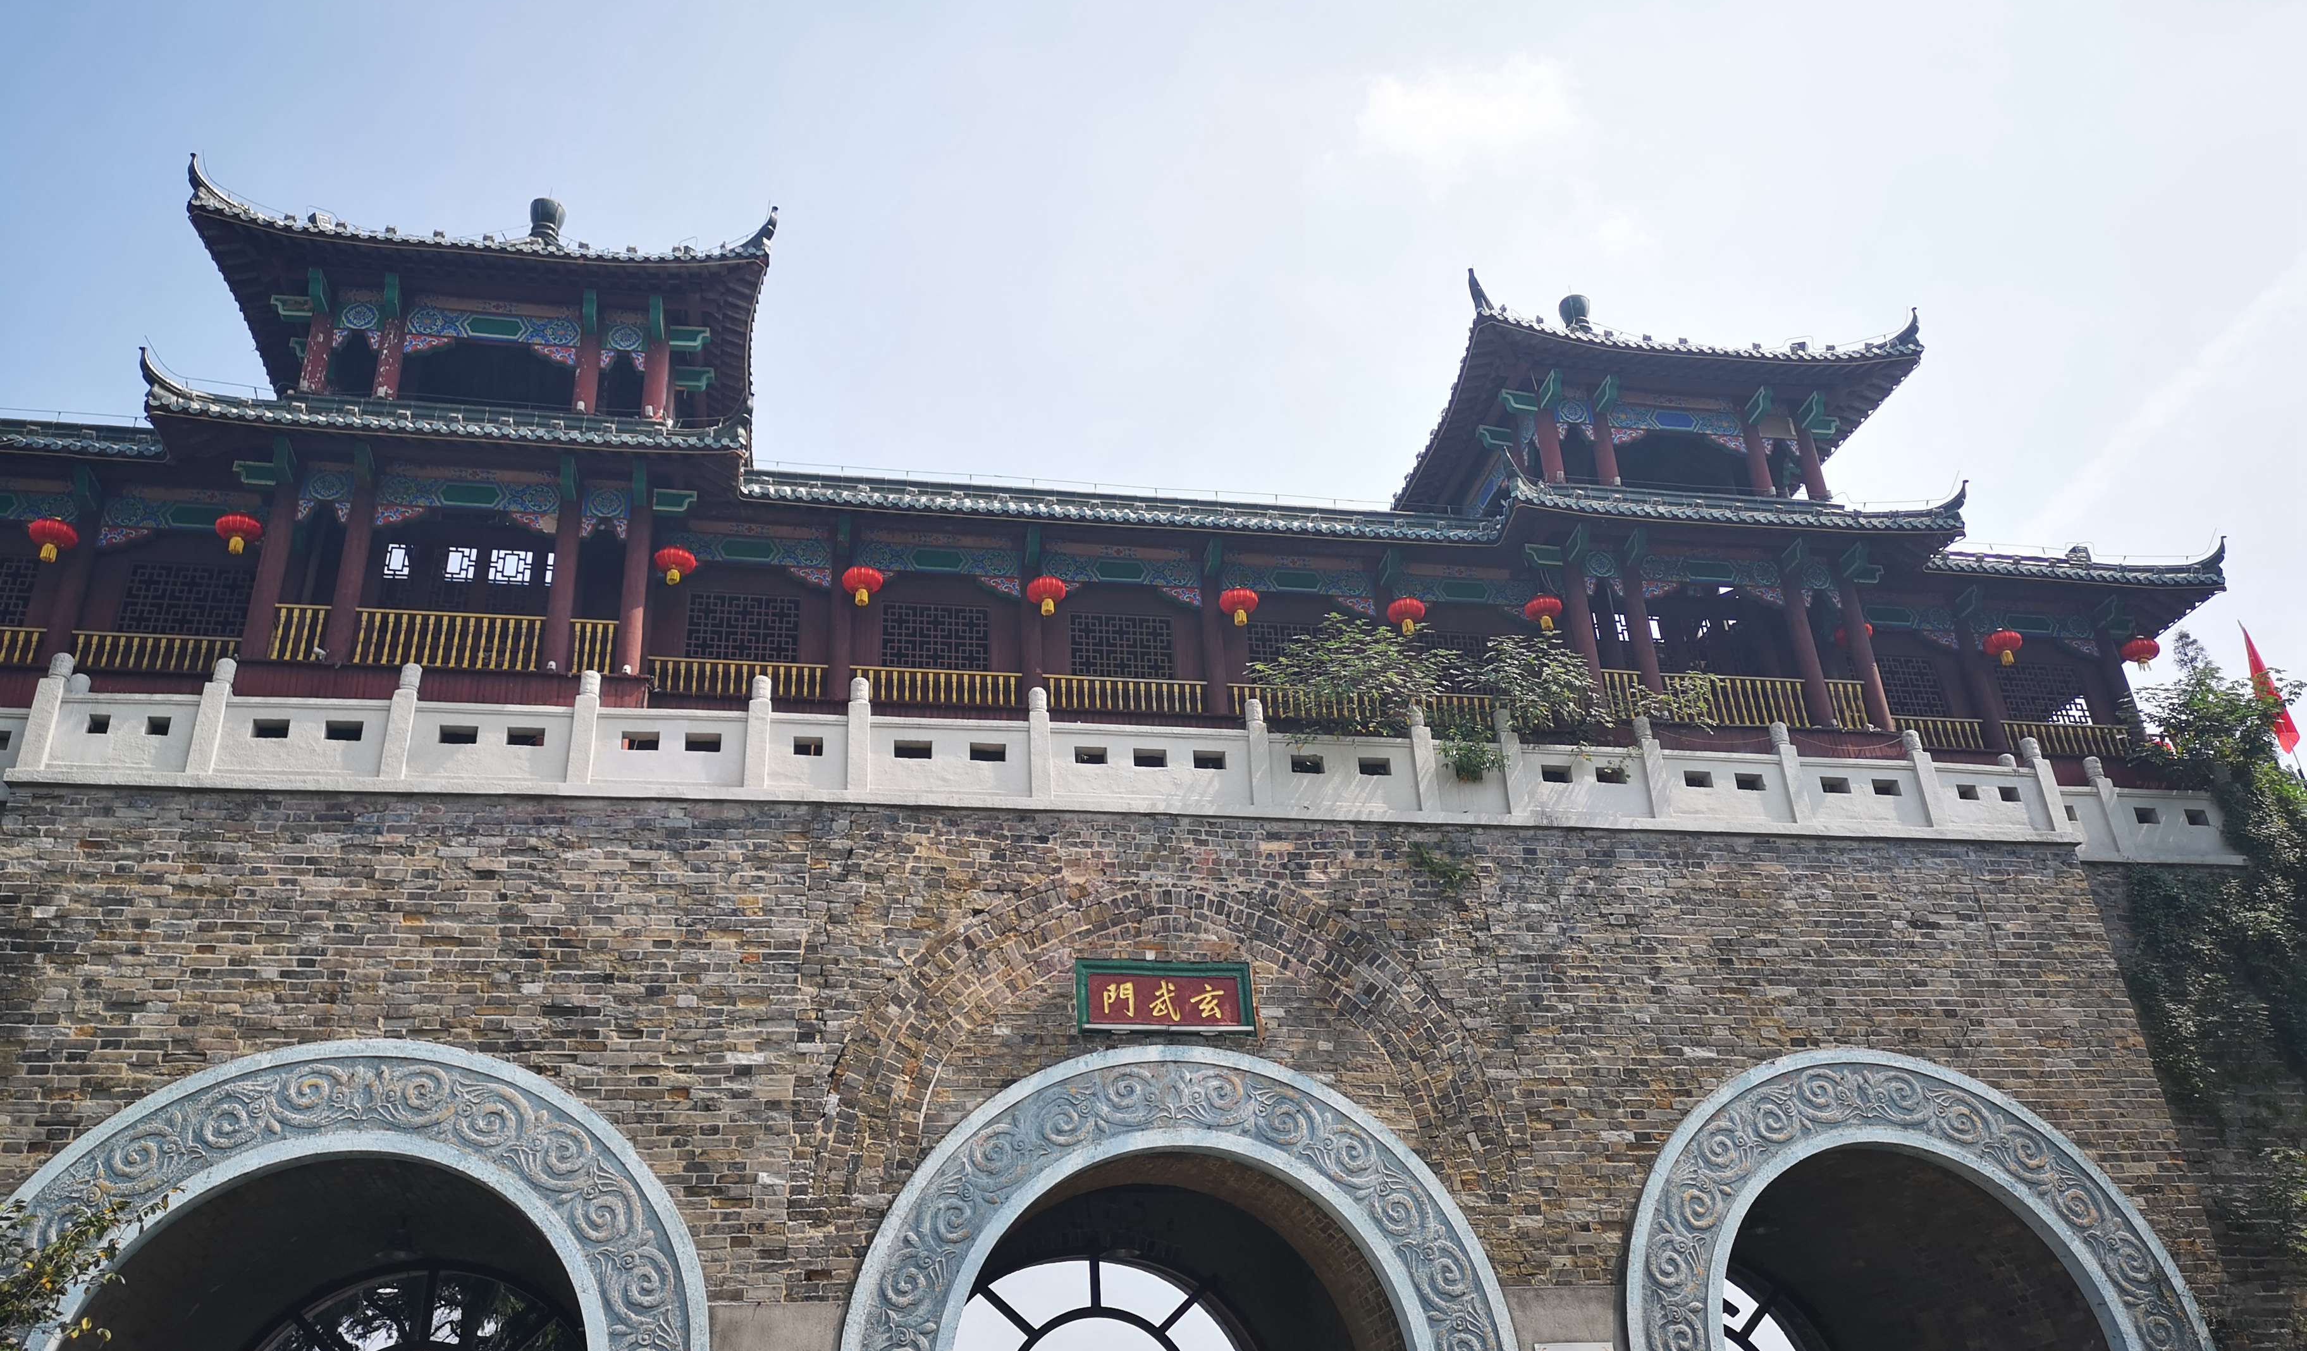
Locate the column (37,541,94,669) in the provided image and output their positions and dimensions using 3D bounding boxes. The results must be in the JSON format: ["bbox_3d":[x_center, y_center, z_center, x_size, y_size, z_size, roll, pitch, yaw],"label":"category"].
[{"bbox_3d":[-12.746,-0.895,21.166,0.265,2.104,0.265,3,-30,-11],"label":"column"}]

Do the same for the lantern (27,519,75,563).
[{"bbox_3d":[-12.707,-1.557,20.780,0.490,0.410,0.490,3,-30,-11],"label":"lantern"}]

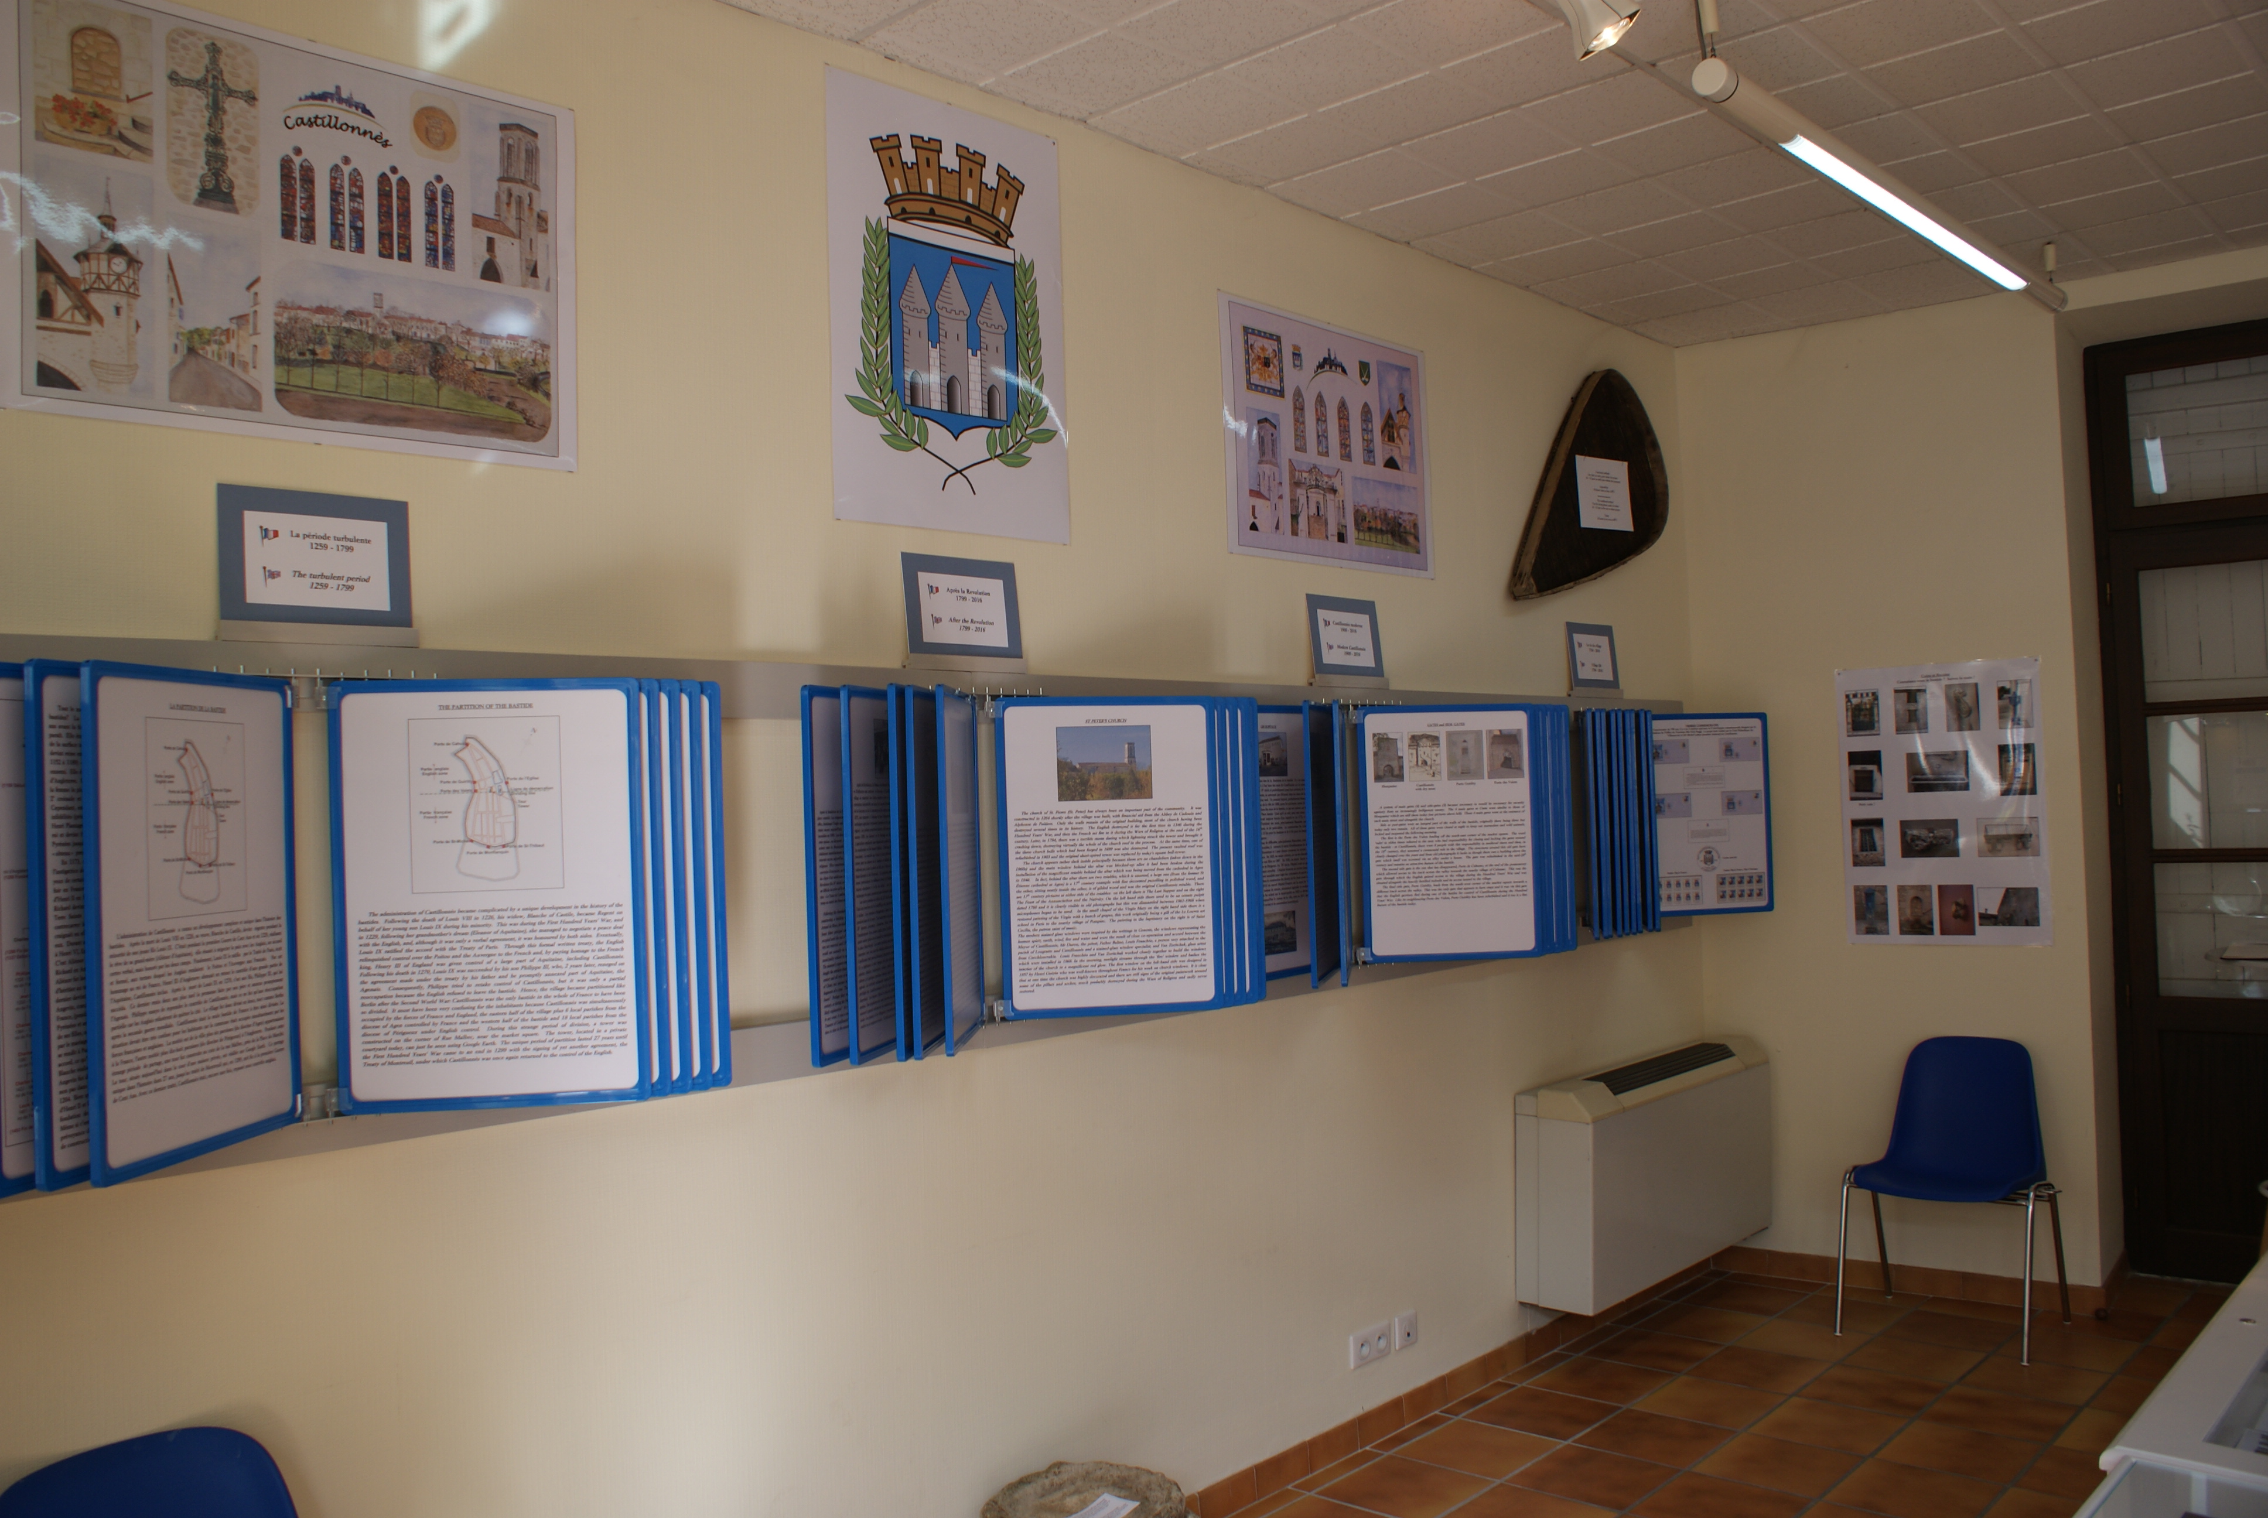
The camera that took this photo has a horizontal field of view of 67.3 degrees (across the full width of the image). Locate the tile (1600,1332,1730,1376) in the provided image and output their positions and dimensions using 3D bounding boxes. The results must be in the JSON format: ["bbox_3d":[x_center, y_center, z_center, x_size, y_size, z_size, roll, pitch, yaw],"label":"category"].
[{"bbox_3d":[1.458,1.658,4.763,0.295,0.010,0.295,-4,-2,43],"label":"tile"}]

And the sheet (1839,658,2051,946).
[{"bbox_3d":[2.462,0.141,5.191,0.585,0.850,0.005,-3,-2,37],"label":"sheet"}]

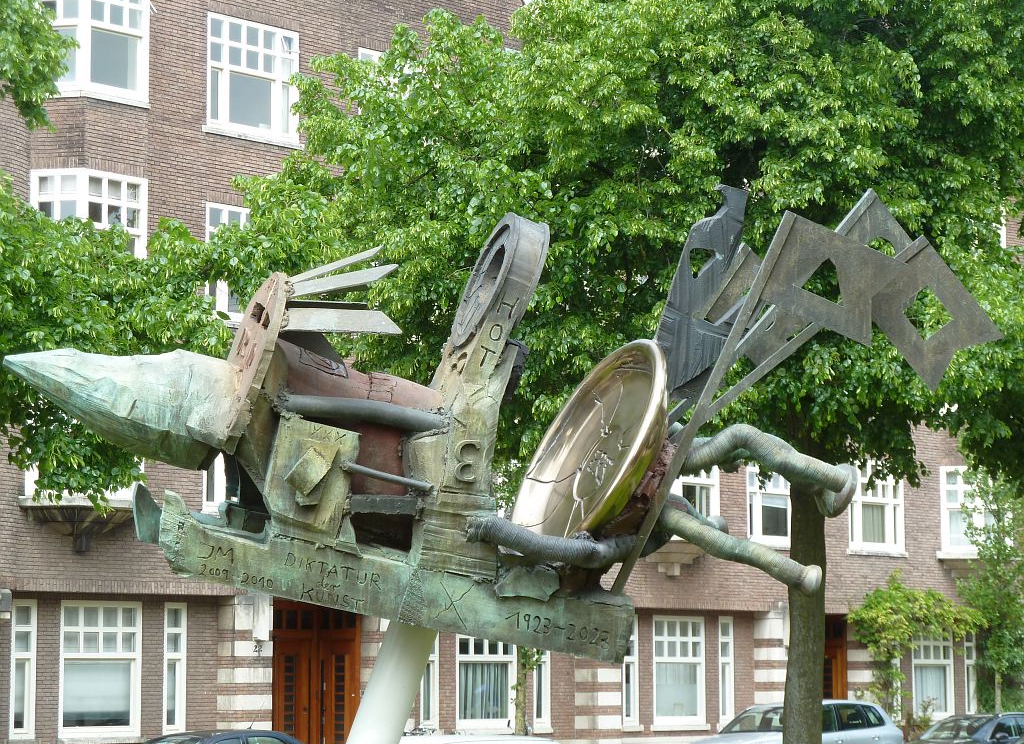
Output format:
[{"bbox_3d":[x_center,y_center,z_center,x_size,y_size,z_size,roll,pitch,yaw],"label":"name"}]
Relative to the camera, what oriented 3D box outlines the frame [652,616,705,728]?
[{"bbox_3d":[3.185,5.771,51.507,0.120,2.095,1.558,-6,-9,43],"label":"frame"}]

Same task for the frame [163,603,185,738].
[{"bbox_3d":[-5.412,4.724,42.376,0.120,2.082,0.465,-6,-9,43],"label":"frame"}]

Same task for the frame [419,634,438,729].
[{"bbox_3d":[-1.500,5.204,46.531,0.120,2.095,0.465,-6,-9,43],"label":"frame"}]

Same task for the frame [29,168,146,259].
[{"bbox_3d":[-6.398,-2.052,41.140,0.720,1.956,2.100,-6,-9,43],"label":"frame"}]

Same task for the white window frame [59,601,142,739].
[{"bbox_3d":[-6.422,4.608,41.303,0.120,2.095,1.587,-6,-9,43],"label":"white window frame"}]

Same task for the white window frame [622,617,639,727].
[{"bbox_3d":[2.188,5.651,50.448,0.120,2.095,0.465,-6,-9,43],"label":"white window frame"}]

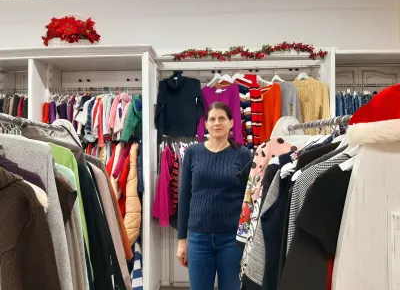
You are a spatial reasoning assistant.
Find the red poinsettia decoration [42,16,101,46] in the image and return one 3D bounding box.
[{"bbox_3d":[-1.158,-0.994,2.815,0.490,0.316,0.296,0,0,5],"label":"red poinsettia decoration"}]

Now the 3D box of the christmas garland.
[{"bbox_3d":[0.403,-0.811,2.693,1.326,0.148,0.122,0,0,5],"label":"christmas garland"}]

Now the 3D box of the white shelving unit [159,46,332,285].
[{"bbox_3d":[0.352,0.311,2.836,1.510,2.244,0.510,0,0,5],"label":"white shelving unit"}]

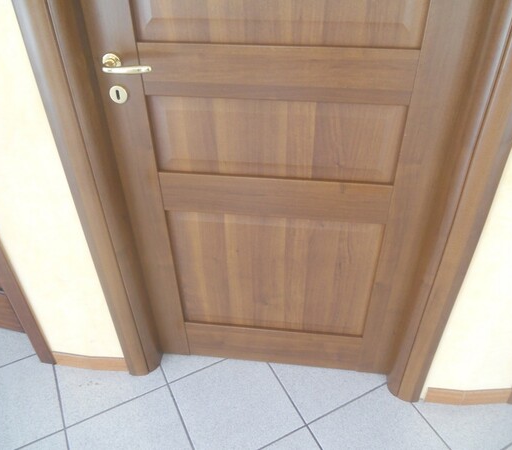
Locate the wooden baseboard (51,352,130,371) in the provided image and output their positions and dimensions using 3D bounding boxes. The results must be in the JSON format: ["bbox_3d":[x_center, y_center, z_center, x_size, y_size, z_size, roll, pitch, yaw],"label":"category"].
[{"bbox_3d":[-0.565,0.472,1.607,0.265,0.068,0.017,3,39,6],"label":"wooden baseboard"}]

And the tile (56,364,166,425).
[{"bbox_3d":[-0.512,0.509,1.623,0.333,0.010,0.295,-18,42,-20],"label":"tile"}]

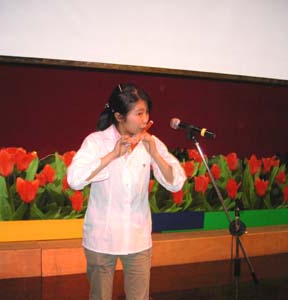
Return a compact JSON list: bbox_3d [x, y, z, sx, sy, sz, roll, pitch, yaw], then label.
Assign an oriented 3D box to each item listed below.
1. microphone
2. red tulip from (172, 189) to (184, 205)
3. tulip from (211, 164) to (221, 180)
[{"bbox_3d":[0.239,-0.098,2.080,0.235,0.052,0.052,16,-2,0],"label":"microphone"},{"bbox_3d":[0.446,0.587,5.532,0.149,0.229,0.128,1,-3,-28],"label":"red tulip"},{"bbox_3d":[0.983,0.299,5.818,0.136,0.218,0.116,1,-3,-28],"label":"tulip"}]

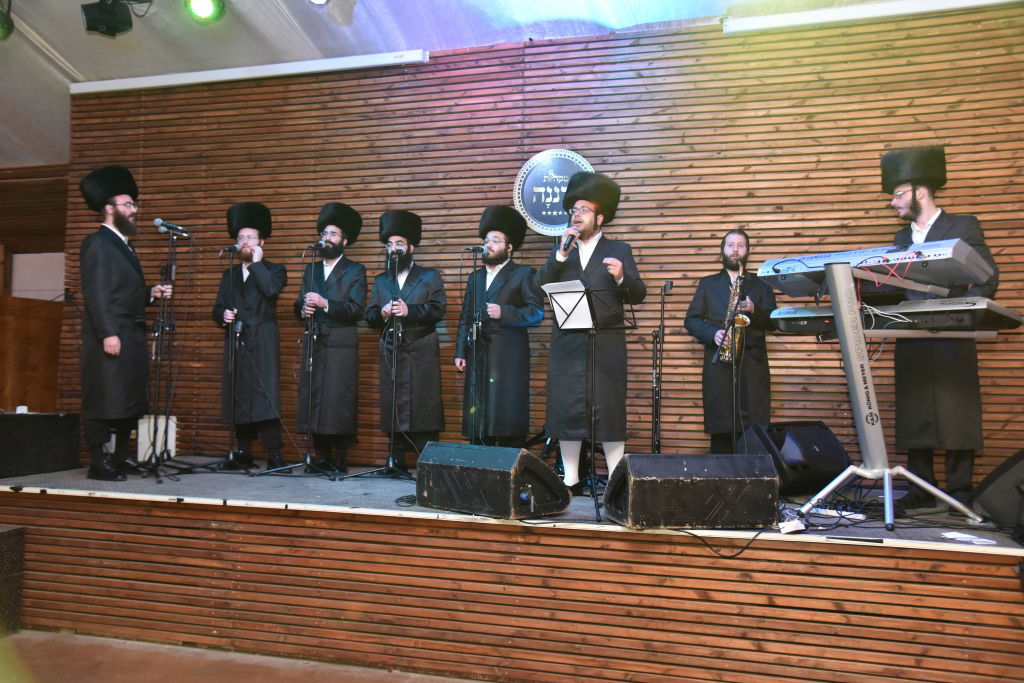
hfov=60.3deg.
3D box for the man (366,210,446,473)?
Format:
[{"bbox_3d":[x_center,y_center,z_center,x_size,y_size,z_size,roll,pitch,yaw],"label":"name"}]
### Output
[{"bbox_3d":[-0.721,-0.009,6.090,0.550,1.820,0.450,1,-3,3],"label":"man"}]

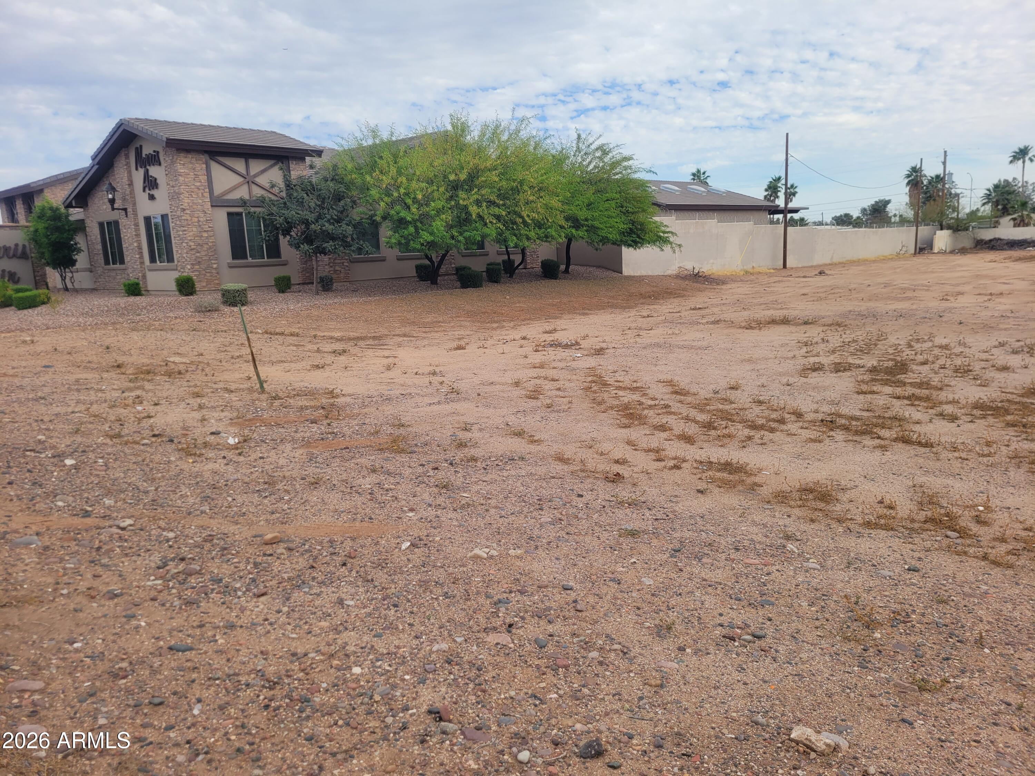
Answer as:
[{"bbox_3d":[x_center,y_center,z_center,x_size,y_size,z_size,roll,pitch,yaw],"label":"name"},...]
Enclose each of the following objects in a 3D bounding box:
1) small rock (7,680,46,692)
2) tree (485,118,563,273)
[{"bbox_3d":[-1.902,1.149,3.007,0.135,0.022,0.048,-5,11,-14],"label":"small rock"},{"bbox_3d":[0.055,-7.957,32.717,3.900,6.500,3.900,-2,10,1],"label":"tree"}]

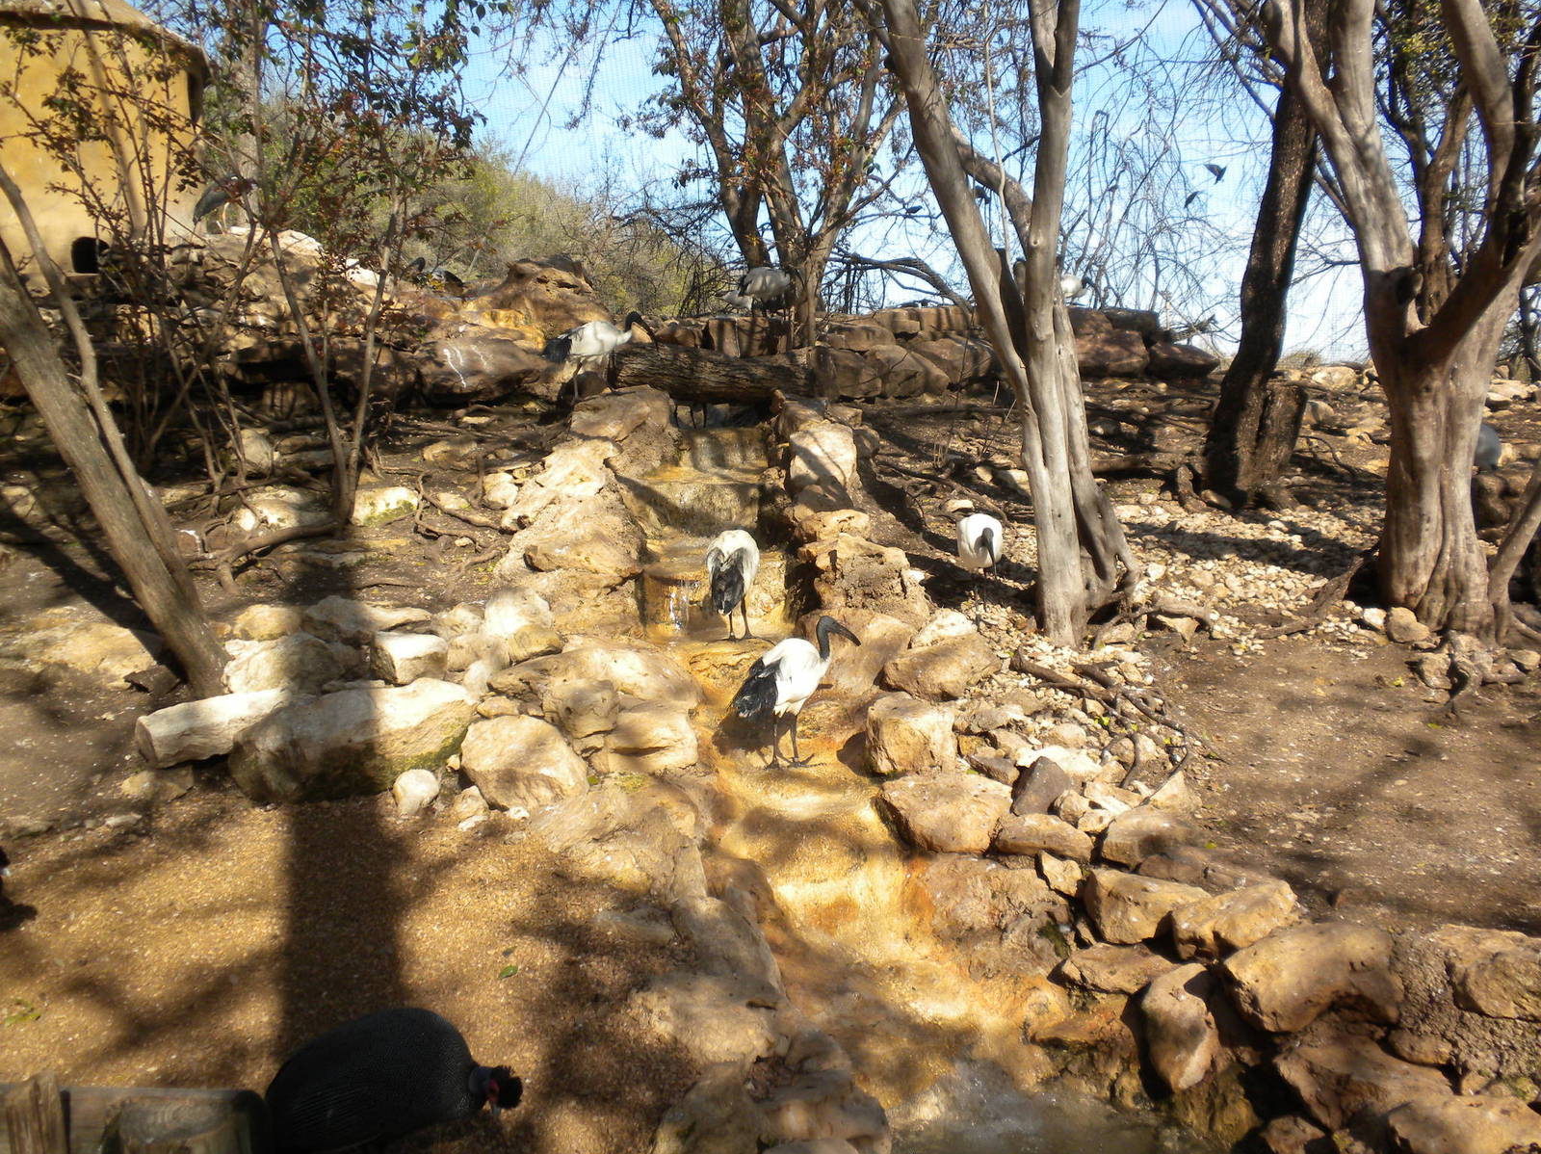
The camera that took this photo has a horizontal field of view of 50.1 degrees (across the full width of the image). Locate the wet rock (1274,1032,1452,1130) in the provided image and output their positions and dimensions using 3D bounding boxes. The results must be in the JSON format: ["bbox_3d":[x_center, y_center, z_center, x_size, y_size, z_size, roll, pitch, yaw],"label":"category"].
[{"bbox_3d":[1.383,1.178,3.850,0.390,0.180,0.280,1,6,5],"label":"wet rock"}]

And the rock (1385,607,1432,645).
[{"bbox_3d":[2.440,0.186,6.300,0.157,0.143,0.126,0,7,0],"label":"rock"}]

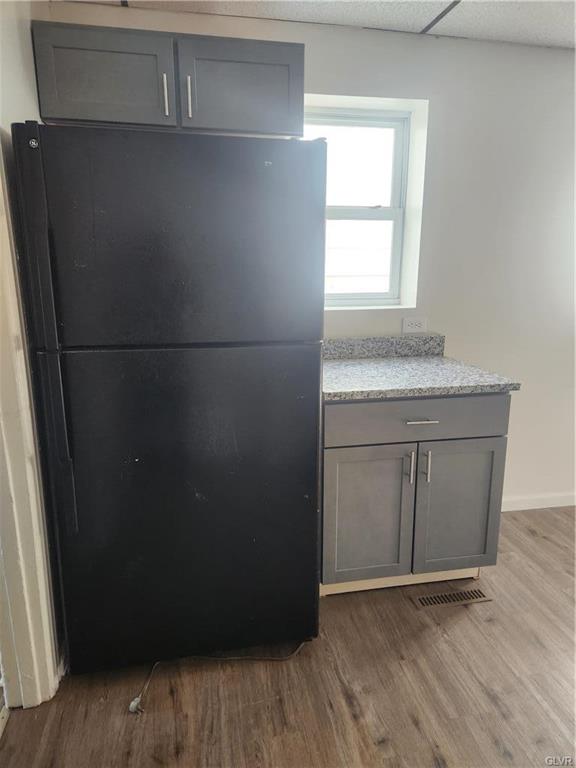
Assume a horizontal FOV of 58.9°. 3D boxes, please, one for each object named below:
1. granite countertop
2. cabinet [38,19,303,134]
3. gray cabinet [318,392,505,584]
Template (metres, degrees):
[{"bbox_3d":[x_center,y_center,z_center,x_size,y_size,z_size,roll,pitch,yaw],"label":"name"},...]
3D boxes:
[{"bbox_3d":[0.444,-0.091,2.193,0.807,0.131,0.660,-2,13,-11],"label":"granite countertop"},{"bbox_3d":[-0.425,-1.106,1.968,0.920,0.310,0.325,-2,13,-11],"label":"cabinet"},{"bbox_3d":[0.444,0.386,2.302,0.762,0.850,0.630,-2,13,-11],"label":"gray cabinet"}]

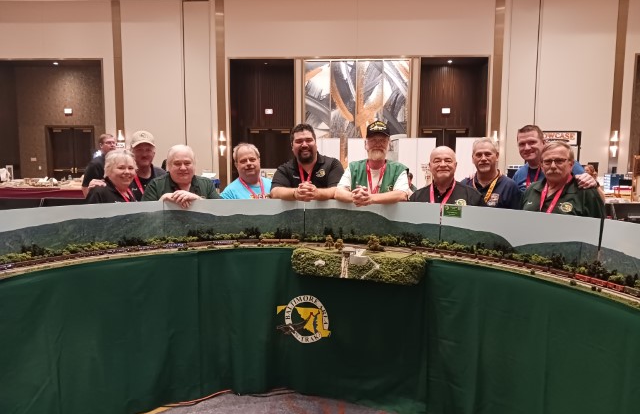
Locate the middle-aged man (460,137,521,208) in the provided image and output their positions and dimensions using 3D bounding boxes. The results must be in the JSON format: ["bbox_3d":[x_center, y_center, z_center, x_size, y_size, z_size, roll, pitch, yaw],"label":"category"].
[{"bbox_3d":[1.161,0.329,3.505,0.520,1.680,0.360,3,7,25],"label":"middle-aged man"}]

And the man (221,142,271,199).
[{"bbox_3d":[-0.542,0.298,3.834,0.530,1.660,0.380,-2,6,-16],"label":"man"}]

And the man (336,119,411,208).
[{"bbox_3d":[0.404,0.265,3.700,0.550,1.760,0.480,1,6,4],"label":"man"}]

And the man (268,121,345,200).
[{"bbox_3d":[-0.093,0.271,3.731,0.560,1.740,0.480,0,6,-1],"label":"man"}]

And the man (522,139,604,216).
[{"bbox_3d":[1.493,0.385,3.129,0.540,1.650,0.380,6,8,43],"label":"man"}]

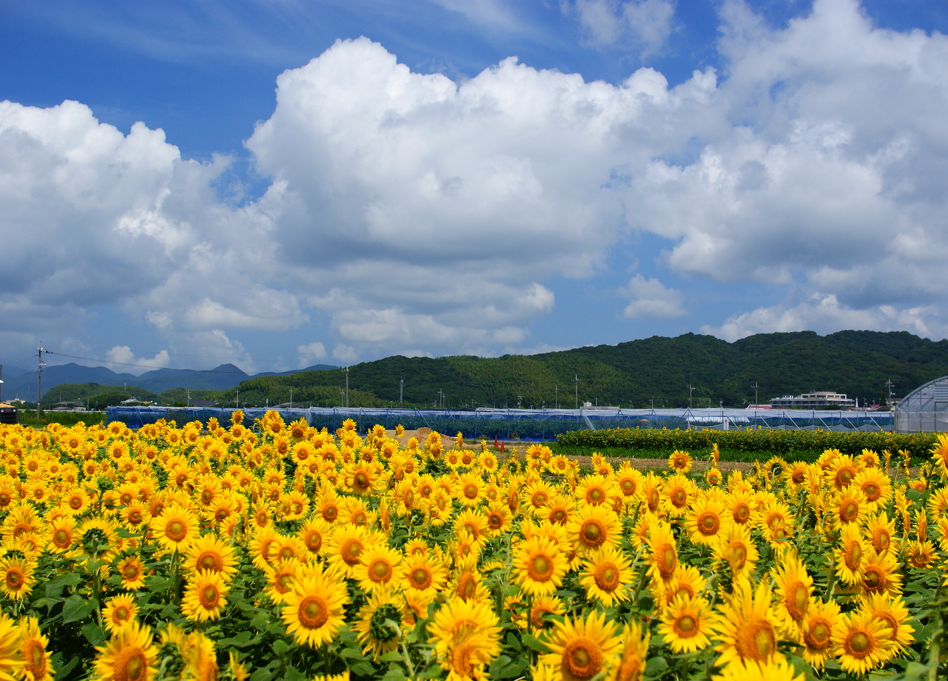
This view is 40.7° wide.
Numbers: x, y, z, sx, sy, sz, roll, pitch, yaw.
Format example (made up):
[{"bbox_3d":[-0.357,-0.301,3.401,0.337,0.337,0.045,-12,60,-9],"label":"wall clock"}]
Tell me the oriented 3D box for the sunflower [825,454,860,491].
[{"bbox_3d":[1.920,0.698,6.610,0.215,0.215,0.080,0,-9,-4],"label":"sunflower"}]

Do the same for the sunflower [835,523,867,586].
[{"bbox_3d":[1.266,0.720,4.300,0.070,0.210,0.175,-9,-8,42],"label":"sunflower"}]

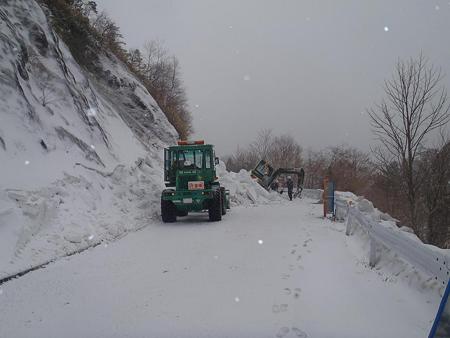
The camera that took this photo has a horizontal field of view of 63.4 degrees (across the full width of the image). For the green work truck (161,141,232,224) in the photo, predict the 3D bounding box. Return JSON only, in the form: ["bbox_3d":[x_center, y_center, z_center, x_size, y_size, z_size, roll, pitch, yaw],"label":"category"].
[{"bbox_3d":[-1.180,0.530,16.500,2.500,3.350,6.500,-1,-2,4],"label":"green work truck"}]

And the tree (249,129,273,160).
[{"bbox_3d":[4.400,-1.900,45.000,3.200,6.200,3.100,-1,-2,0],"label":"tree"}]

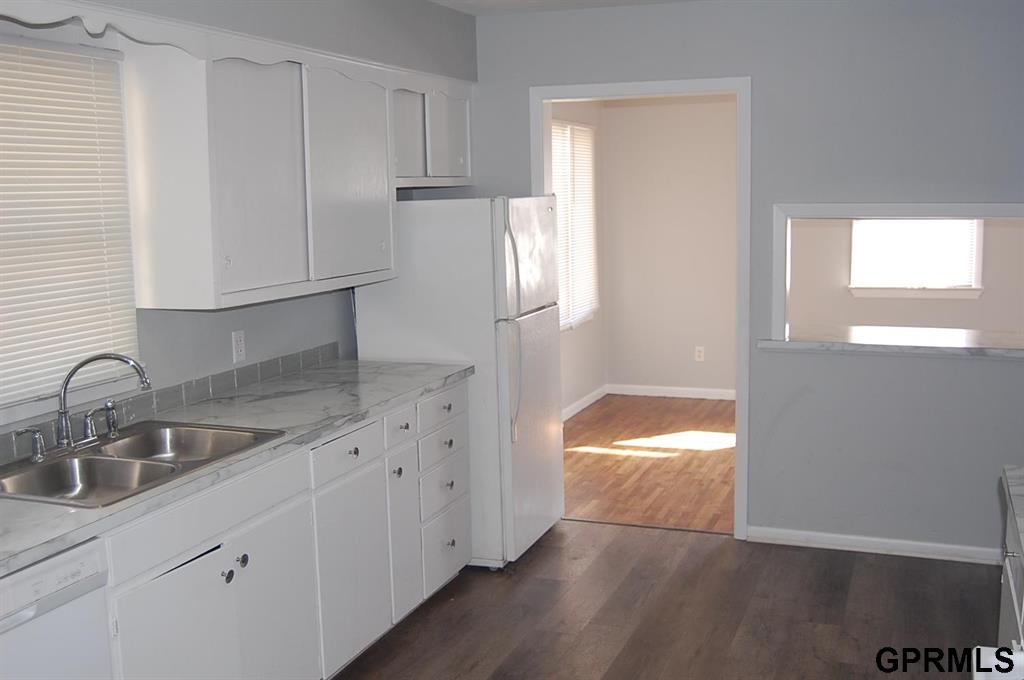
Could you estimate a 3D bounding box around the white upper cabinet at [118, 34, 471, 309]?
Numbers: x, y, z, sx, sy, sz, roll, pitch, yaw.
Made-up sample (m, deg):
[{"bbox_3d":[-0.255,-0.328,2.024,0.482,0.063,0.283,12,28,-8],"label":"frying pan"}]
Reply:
[{"bbox_3d":[-0.685,-0.653,4.377,0.310,0.843,2.095,2,9,21],"label":"white upper cabinet"}]

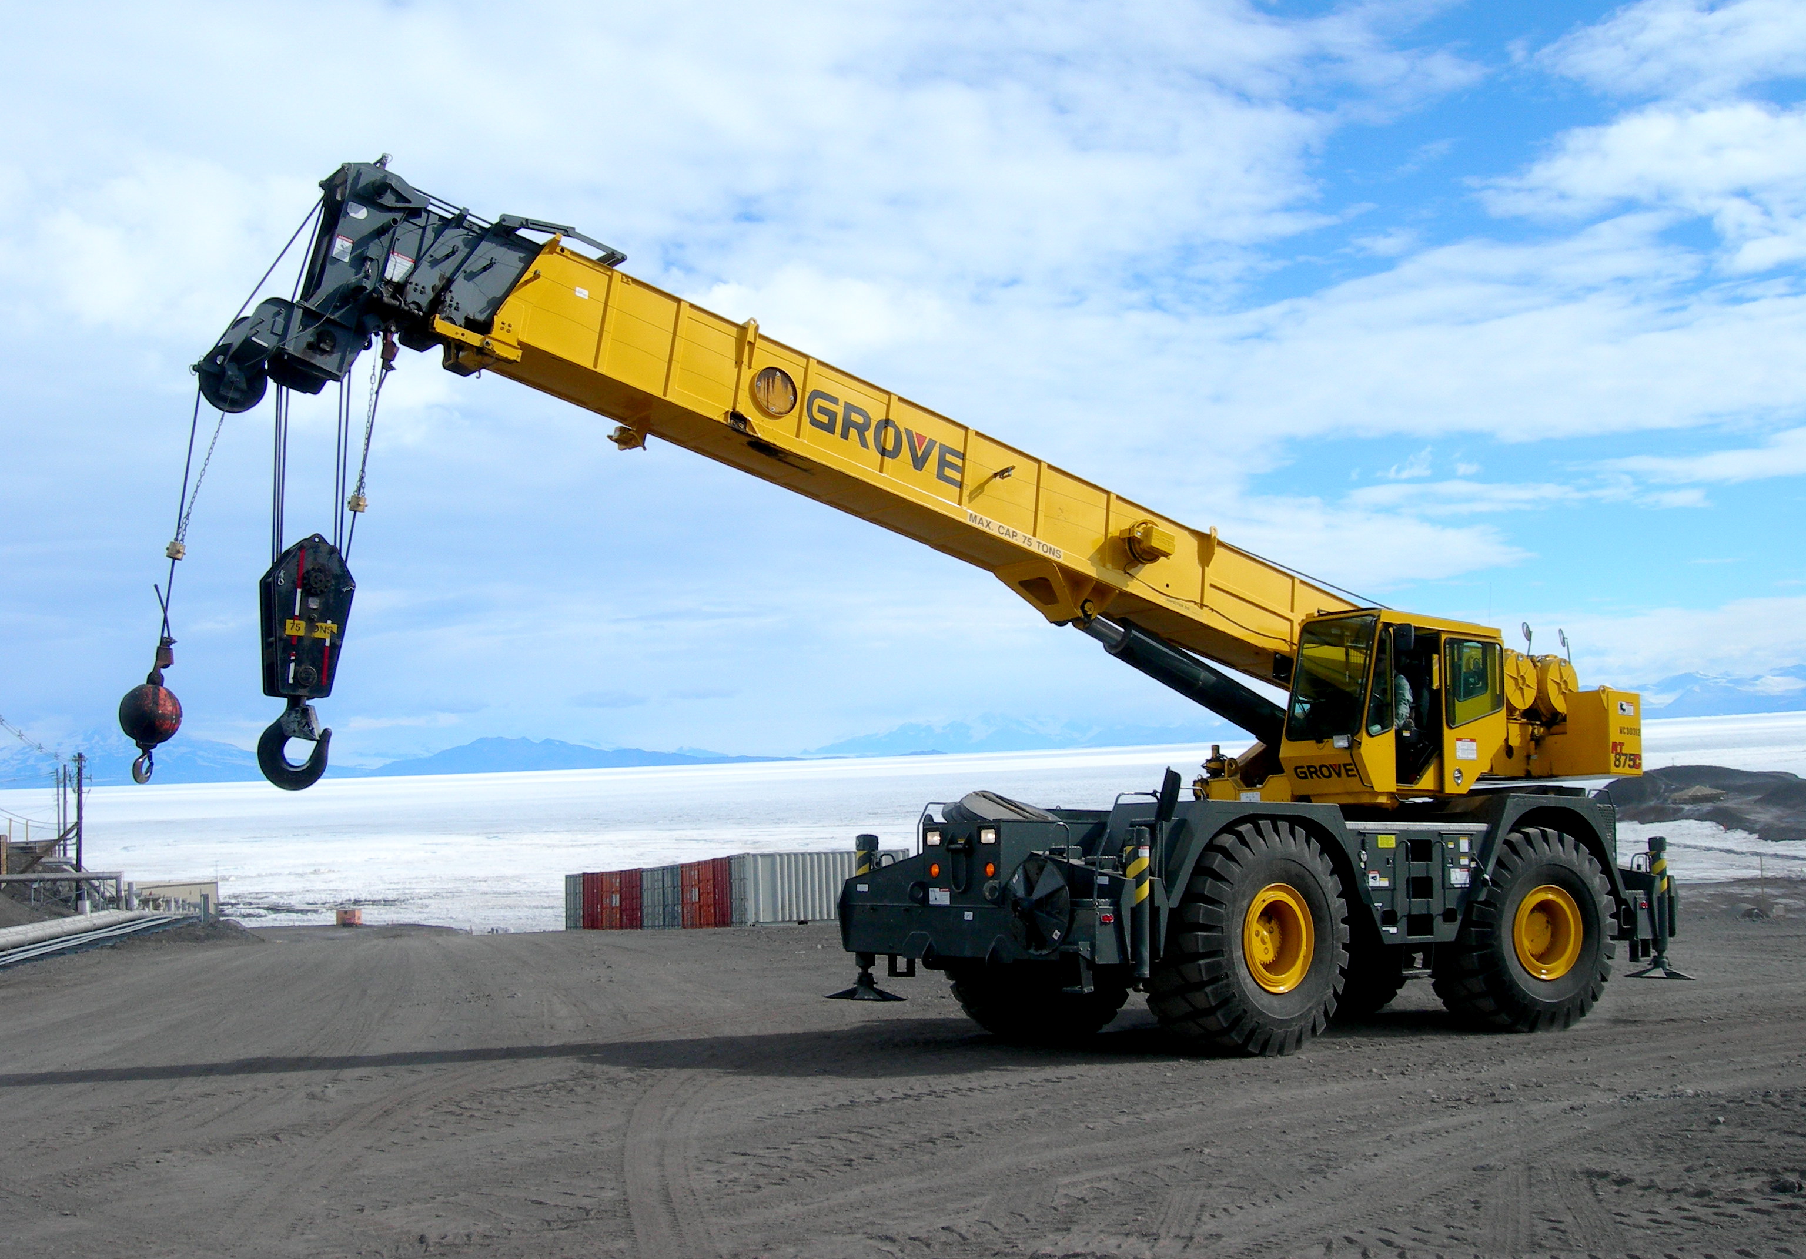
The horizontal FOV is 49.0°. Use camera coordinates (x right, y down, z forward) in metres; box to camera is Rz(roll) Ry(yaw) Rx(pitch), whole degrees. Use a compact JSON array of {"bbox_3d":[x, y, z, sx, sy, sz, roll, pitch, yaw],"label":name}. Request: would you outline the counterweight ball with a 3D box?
[{"bbox_3d":[-4.764,0.550,12.558,0.385,0.410,0.385,7,-3,0],"label":"counterweight ball"}]

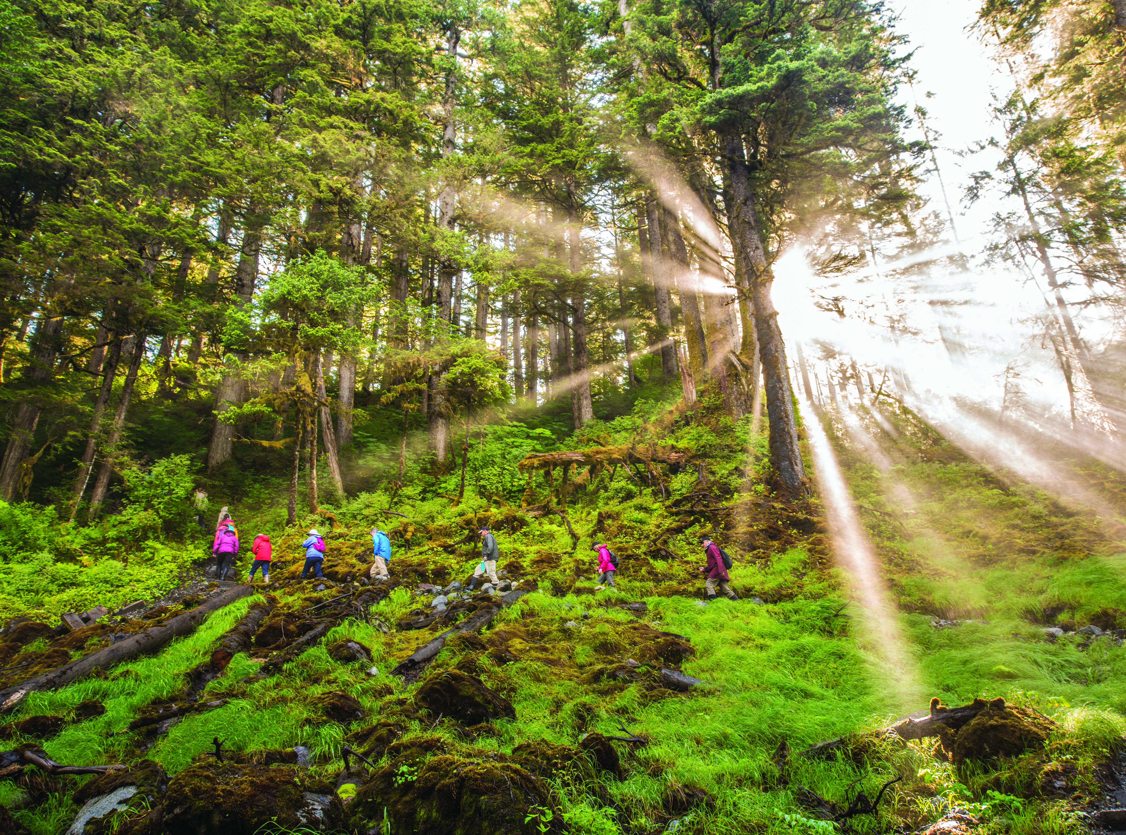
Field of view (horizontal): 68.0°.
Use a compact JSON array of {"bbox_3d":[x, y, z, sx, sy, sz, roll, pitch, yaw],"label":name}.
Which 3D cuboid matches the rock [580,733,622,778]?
[{"bbox_3d":[0.329,2.923,7.200,0.337,0.361,0.321,-2,-23,2],"label":"rock"}]

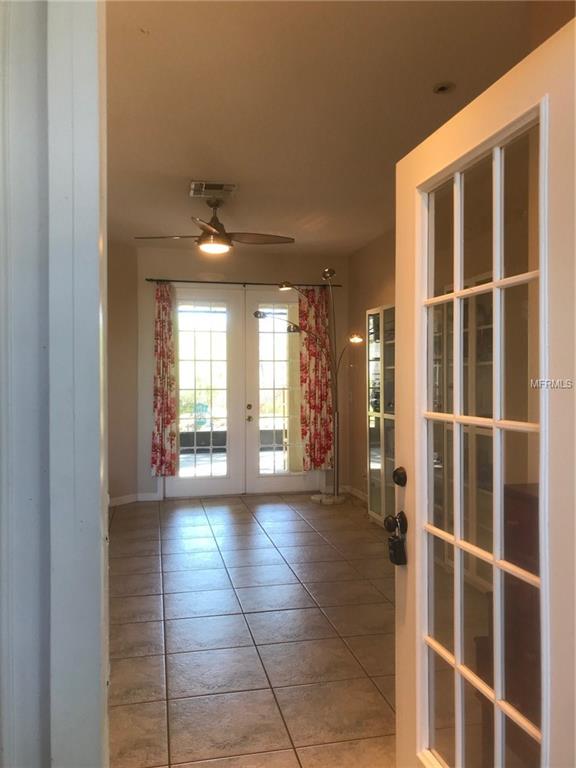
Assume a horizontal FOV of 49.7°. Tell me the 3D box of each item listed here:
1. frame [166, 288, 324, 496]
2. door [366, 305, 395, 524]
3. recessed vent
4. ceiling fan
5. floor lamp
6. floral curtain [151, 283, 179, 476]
[{"bbox_3d":[-0.513,0.087,7.412,1.864,2.458,0.080,0,0,-12],"label":"frame"},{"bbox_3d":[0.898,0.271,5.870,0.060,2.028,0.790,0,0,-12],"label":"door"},{"bbox_3d":[-0.616,-1.572,5.103,0.365,0.040,0.390,0,0,-12],"label":"recessed vent"},{"bbox_3d":[-0.633,-1.361,5.406,1.370,0.454,1.330,0,0,-12],"label":"ceiling fan"},{"bbox_3d":[0.289,0.047,6.822,1.211,2.536,0.820,0,0,-12],"label":"floor lamp"},{"bbox_3d":[-1.414,-0.048,7.096,0.291,2.208,0.120,0,0,-12],"label":"floral curtain"}]

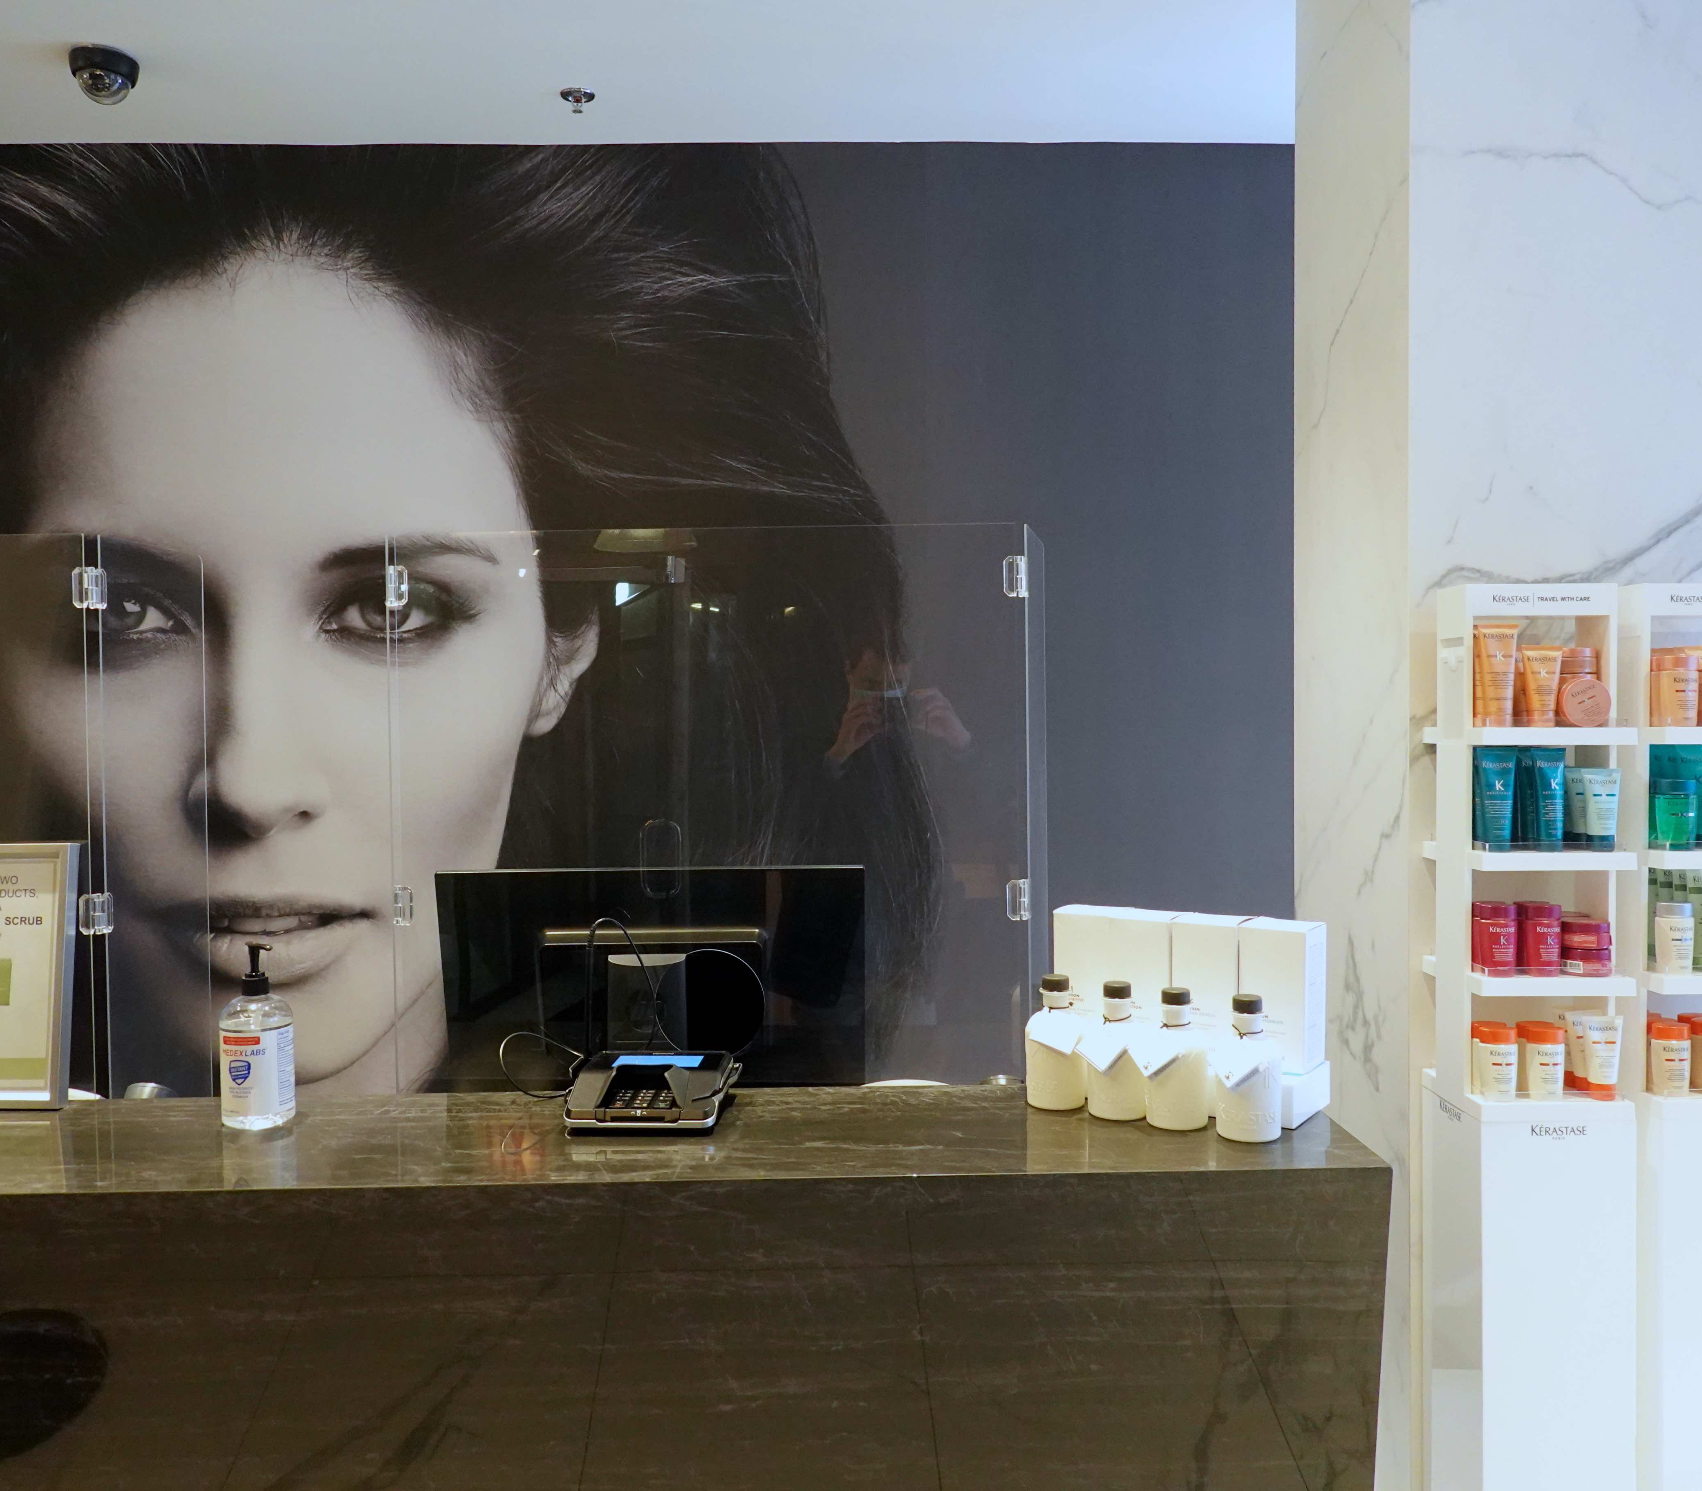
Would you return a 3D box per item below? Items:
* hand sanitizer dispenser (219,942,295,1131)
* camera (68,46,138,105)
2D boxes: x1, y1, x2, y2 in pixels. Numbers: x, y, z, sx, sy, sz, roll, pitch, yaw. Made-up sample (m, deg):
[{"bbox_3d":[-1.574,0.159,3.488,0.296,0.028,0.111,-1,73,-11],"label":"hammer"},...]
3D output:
[{"bbox_3d":[-0.676,0.327,1.700,0.078,0.202,0.078,1,2,31],"label":"hand sanitizer dispenser"},{"bbox_3d":[-1.445,-1.287,2.890,0.124,0.086,0.124,-1,2,-14],"label":"camera"}]

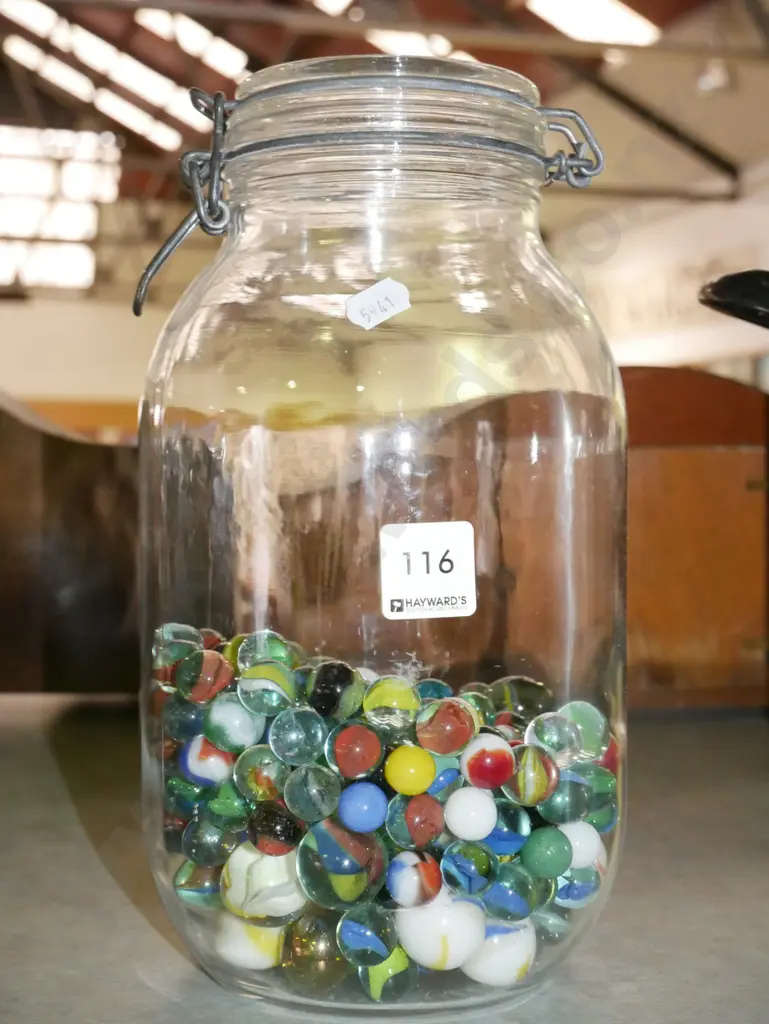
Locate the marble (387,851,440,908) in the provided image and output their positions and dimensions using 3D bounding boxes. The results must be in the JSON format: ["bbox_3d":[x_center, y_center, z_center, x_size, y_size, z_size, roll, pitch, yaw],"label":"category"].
[{"bbox_3d":[0.008,0.103,0.414,0.016,0.016,0.016,0,5,0],"label":"marble"}]

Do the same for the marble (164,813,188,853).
[{"bbox_3d":[-0.065,0.101,0.466,0.016,0.016,0.016,0,6,0],"label":"marble"}]

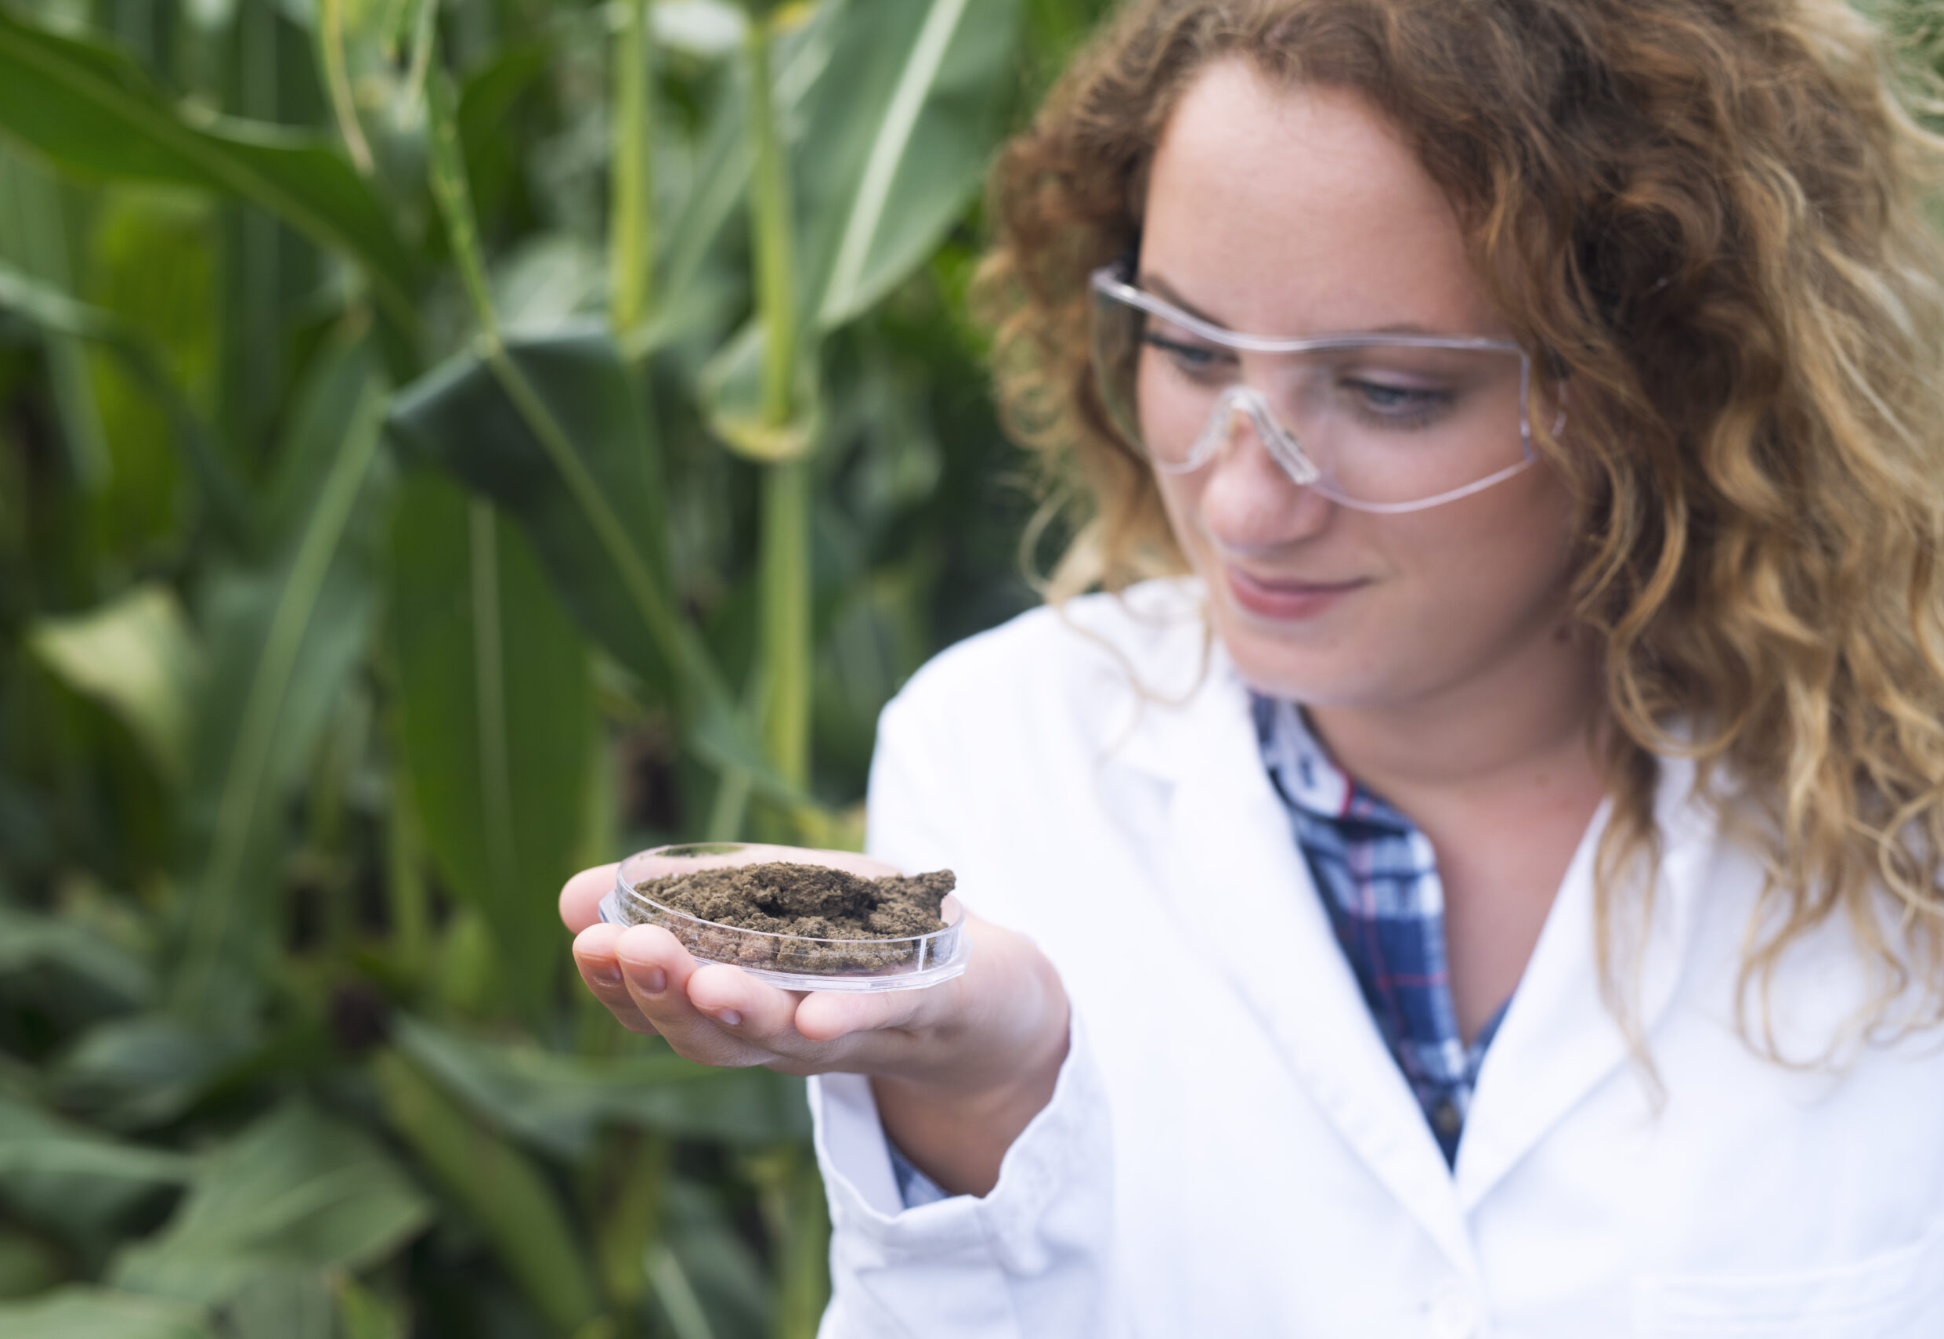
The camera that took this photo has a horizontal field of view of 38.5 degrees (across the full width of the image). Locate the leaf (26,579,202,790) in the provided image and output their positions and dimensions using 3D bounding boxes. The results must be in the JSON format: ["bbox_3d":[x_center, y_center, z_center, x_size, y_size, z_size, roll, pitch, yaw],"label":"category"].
[{"bbox_3d":[-0.601,0.010,1.950,0.122,0.140,0.070,0,8,0],"label":"leaf"}]

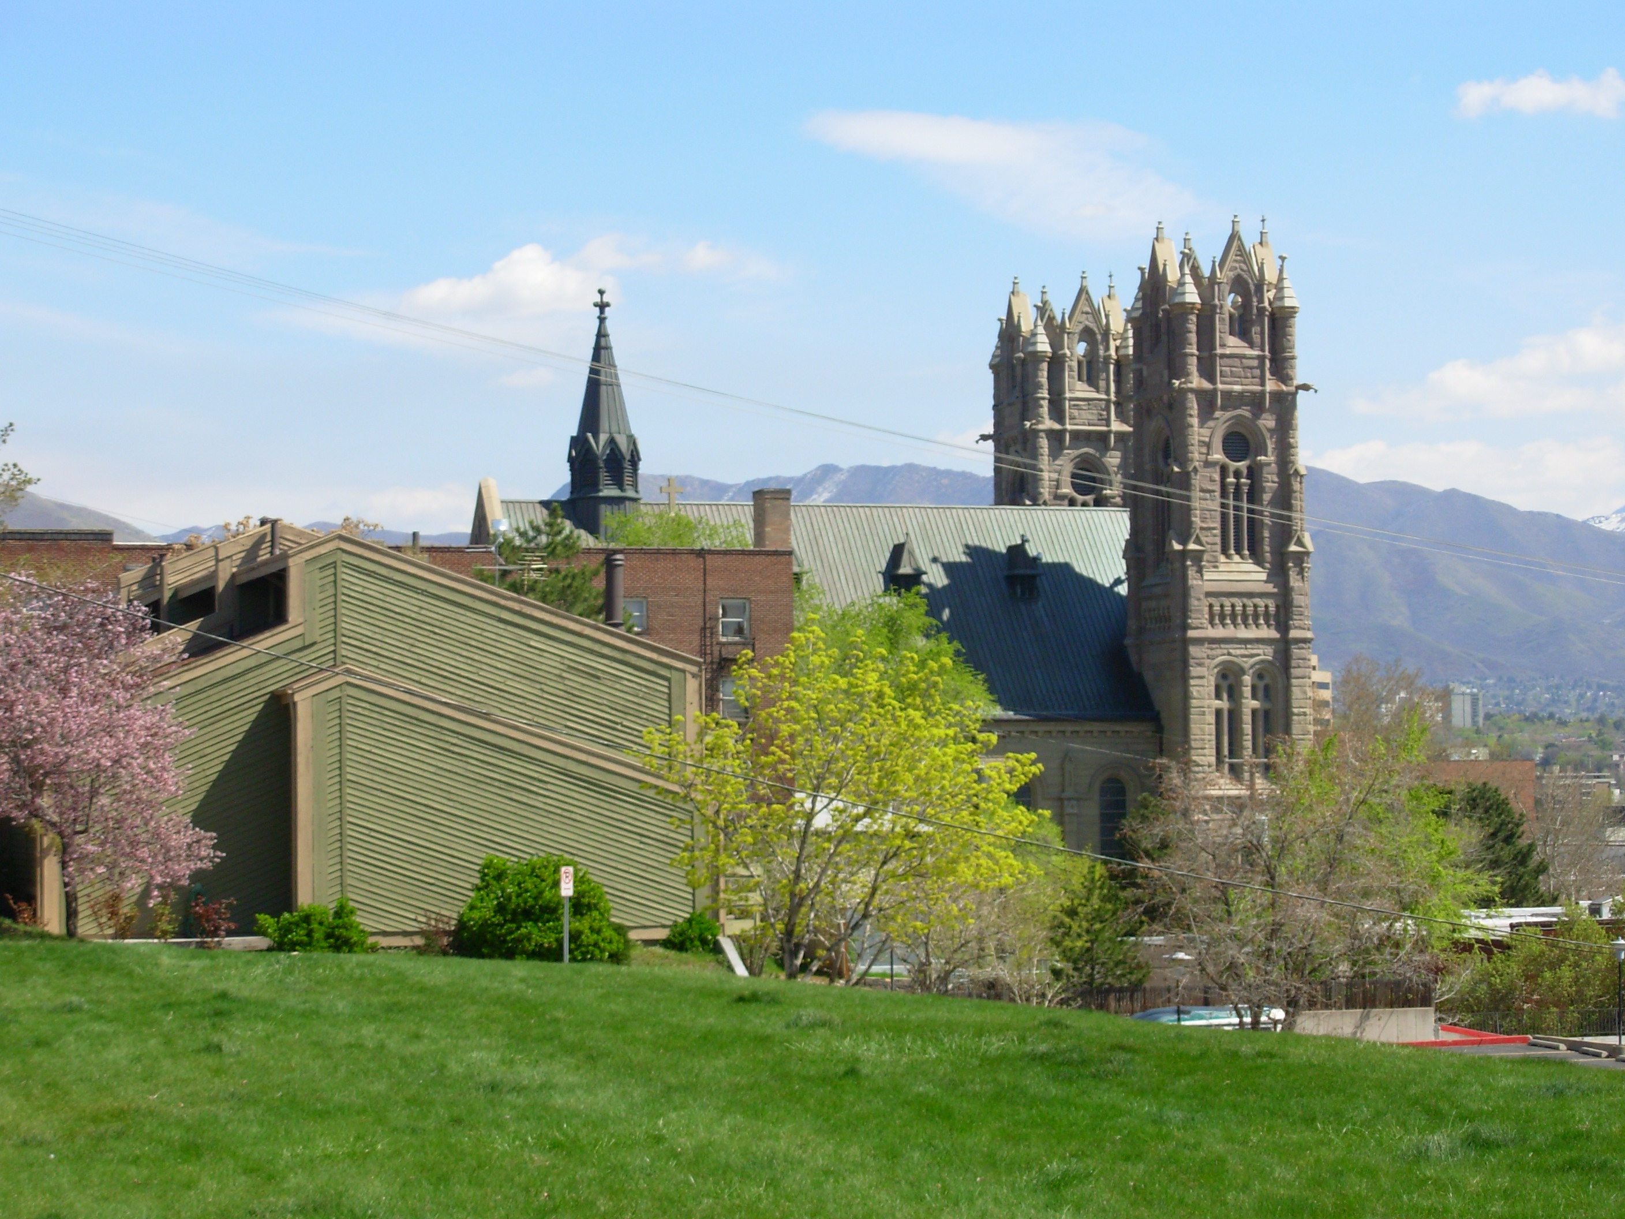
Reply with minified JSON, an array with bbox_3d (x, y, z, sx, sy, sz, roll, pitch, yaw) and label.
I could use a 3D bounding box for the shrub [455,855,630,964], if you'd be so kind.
[{"bbox_3d":[-4.240,4.729,60.500,2.700,1.720,2.400,-1,-3,0],"label":"shrub"}]

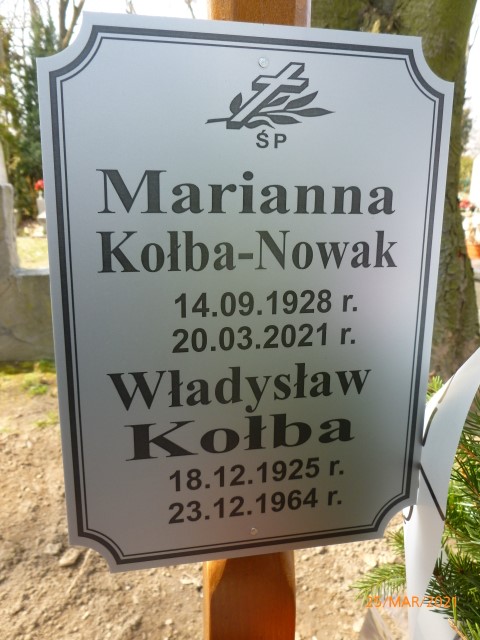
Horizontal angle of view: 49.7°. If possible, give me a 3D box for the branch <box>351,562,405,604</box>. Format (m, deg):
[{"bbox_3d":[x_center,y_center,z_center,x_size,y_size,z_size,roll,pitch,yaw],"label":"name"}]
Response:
[{"bbox_3d":[0.138,0.254,0.500,0.061,0.034,0.040,0,12,0],"label":"branch"}]

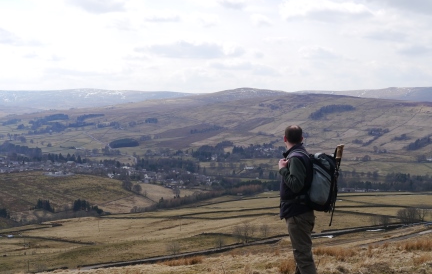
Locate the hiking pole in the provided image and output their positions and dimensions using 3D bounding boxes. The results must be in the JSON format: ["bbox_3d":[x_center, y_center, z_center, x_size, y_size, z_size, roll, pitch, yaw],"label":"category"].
[{"bbox_3d":[1.244,0.500,7.200,0.080,0.850,0.070,10,3,24],"label":"hiking pole"}]

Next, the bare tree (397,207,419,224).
[{"bbox_3d":[79.461,32.573,290.000,9.100,6.800,8.000,0,3,0],"label":"bare tree"}]

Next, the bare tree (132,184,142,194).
[{"bbox_3d":[-95.471,62.634,850.000,12.000,12.000,11.500,0,3,0],"label":"bare tree"}]

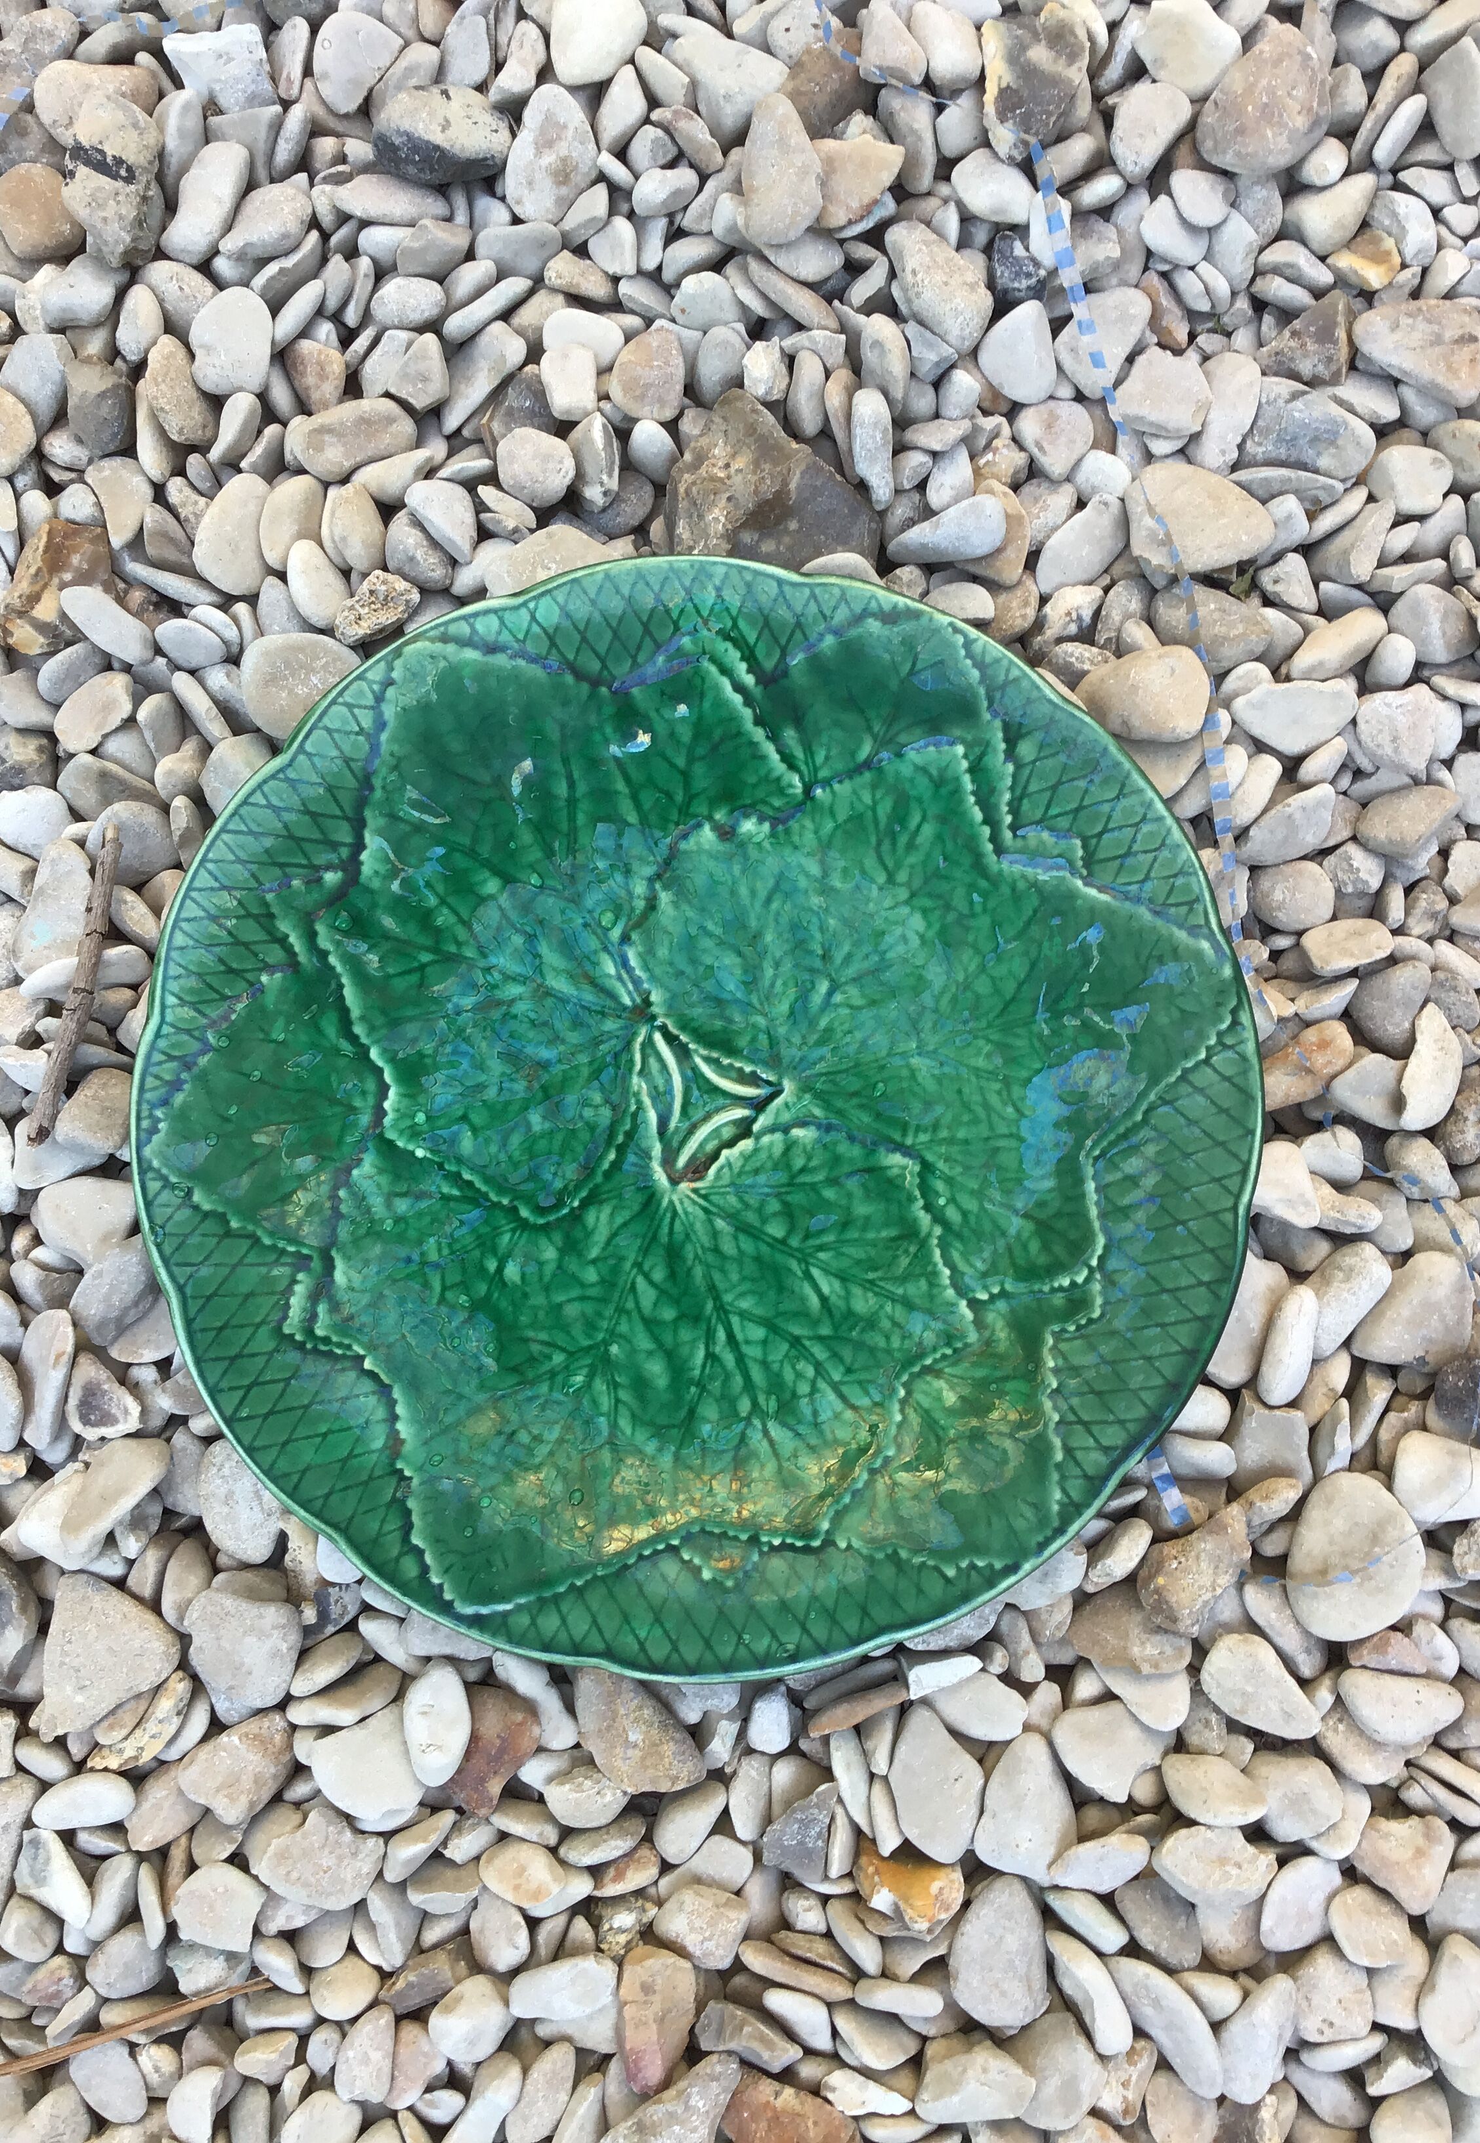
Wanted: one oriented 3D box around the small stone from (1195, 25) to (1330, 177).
[{"bbox_3d":[0.117,-0.213,0.423,0.023,0.019,0.033,29,83,3],"label":"small stone"}]

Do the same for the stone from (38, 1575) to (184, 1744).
[{"bbox_3d":[-0.123,0.115,0.374,0.025,0.014,0.031,7,82,0],"label":"stone"}]

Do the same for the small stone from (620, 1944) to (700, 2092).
[{"bbox_3d":[-0.017,0.182,0.370,0.015,0.015,0.026,8,82,0],"label":"small stone"}]

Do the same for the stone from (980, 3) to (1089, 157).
[{"bbox_3d":[0.068,-0.228,0.443,0.024,0.021,0.034,-8,85,-1],"label":"stone"}]

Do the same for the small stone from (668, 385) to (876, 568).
[{"bbox_3d":[0.008,-0.131,0.434,0.048,0.026,0.041,30,85,3],"label":"small stone"}]

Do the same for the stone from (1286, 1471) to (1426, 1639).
[{"bbox_3d":[0.131,0.103,0.410,0.029,0.014,0.035,7,85,1],"label":"stone"}]

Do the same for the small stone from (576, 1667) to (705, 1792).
[{"bbox_3d":[-0.022,0.137,0.410,0.022,0.017,0.037,-38,86,-3],"label":"small stone"}]

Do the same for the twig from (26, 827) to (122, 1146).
[{"bbox_3d":[-0.132,-0.017,0.386,0.006,0.006,0.067,11,82,0],"label":"twig"}]

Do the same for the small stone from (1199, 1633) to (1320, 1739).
[{"bbox_3d":[0.102,0.122,0.378,0.014,0.011,0.025,-39,85,-6],"label":"small stone"}]

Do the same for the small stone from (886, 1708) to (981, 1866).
[{"bbox_3d":[0.041,0.151,0.406,0.019,0.012,0.034,-18,85,-2],"label":"small stone"}]

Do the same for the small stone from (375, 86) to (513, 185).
[{"bbox_3d":[-0.068,-0.215,0.442,0.033,0.018,0.020,8,85,1],"label":"small stone"}]

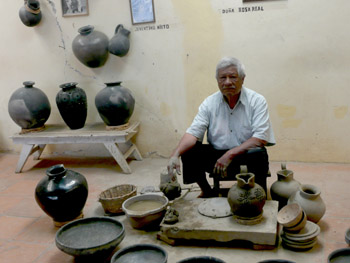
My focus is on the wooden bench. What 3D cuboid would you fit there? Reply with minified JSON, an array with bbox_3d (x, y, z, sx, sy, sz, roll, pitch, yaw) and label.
[{"bbox_3d":[-0.873,0.149,3.952,1.128,0.358,0.358,-1,18,15],"label":"wooden bench"}]

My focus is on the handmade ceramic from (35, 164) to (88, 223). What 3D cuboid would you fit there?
[{"bbox_3d":[-0.663,0.380,2.583,0.300,0.328,0.300,-9,15,2],"label":"handmade ceramic"}]

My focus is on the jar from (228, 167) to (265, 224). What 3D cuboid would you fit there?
[{"bbox_3d":[0.366,0.327,2.214,0.193,0.244,0.208,-2,16,5],"label":"jar"}]

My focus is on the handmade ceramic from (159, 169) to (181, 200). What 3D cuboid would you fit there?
[{"bbox_3d":[-0.033,0.382,3.022,0.146,0.191,0.146,1,18,19],"label":"handmade ceramic"}]

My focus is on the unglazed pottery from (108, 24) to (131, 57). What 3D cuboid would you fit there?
[{"bbox_3d":[-0.455,-0.766,3.714,0.166,0.252,0.161,34,26,6],"label":"unglazed pottery"}]

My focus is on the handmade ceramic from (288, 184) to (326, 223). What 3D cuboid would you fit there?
[{"bbox_3d":[0.808,0.459,2.654,0.230,0.220,0.230,9,21,16],"label":"handmade ceramic"}]

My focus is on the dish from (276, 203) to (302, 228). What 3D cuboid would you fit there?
[{"bbox_3d":[0.596,0.442,2.214,0.137,0.066,0.137,-33,22,13],"label":"dish"}]

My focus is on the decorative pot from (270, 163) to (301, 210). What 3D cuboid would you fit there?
[{"bbox_3d":[0.661,0.340,2.598,0.179,0.240,0.194,-1,16,9],"label":"decorative pot"}]

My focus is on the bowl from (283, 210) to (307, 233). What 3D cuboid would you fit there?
[{"bbox_3d":[0.620,0.468,2.223,0.139,0.067,0.139,-33,22,13],"label":"bowl"}]

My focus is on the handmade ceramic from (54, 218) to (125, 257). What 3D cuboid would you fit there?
[{"bbox_3d":[-0.477,0.648,2.510,0.403,0.141,0.403,1,18,19],"label":"handmade ceramic"}]

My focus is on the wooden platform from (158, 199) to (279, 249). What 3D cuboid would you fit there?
[{"bbox_3d":[0.296,0.557,2.678,0.670,0.103,0.388,0,18,17],"label":"wooden platform"}]

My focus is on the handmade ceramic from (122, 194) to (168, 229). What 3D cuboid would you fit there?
[{"bbox_3d":[-0.167,0.476,2.526,0.266,0.114,0.260,-3,15,0],"label":"handmade ceramic"}]

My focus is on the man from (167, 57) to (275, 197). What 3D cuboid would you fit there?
[{"bbox_3d":[0.309,-0.037,2.817,0.640,0.890,0.630,0,16,12],"label":"man"}]

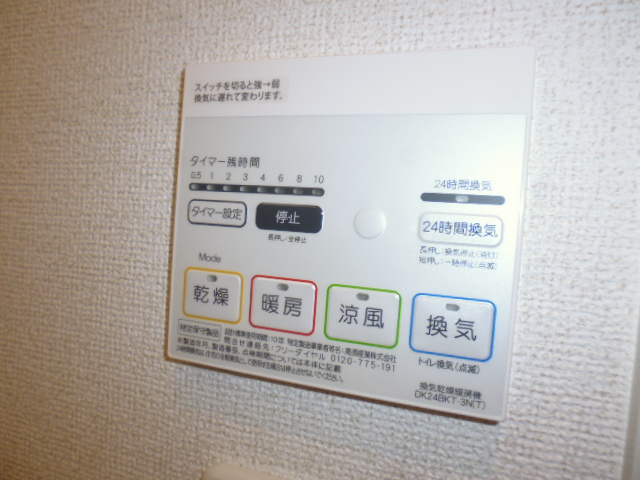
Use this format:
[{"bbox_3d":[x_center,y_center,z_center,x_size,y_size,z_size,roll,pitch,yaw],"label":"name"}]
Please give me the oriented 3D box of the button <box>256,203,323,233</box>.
[{"bbox_3d":[-0.012,-0.008,0.168,0.027,0.011,0.003,5,1,18],"label":"button"}]

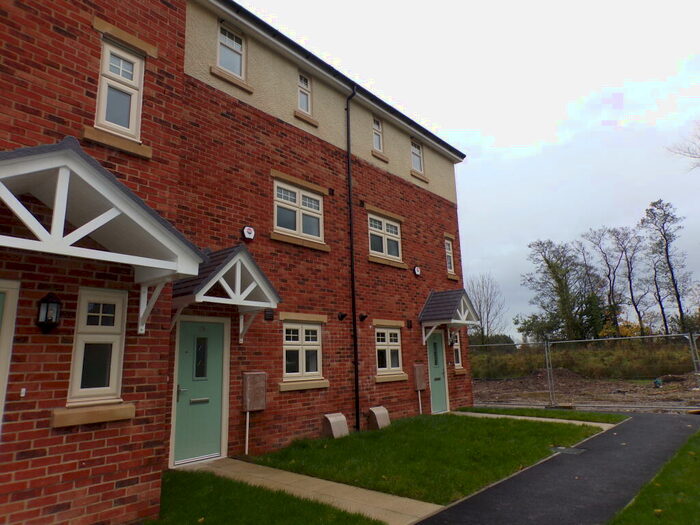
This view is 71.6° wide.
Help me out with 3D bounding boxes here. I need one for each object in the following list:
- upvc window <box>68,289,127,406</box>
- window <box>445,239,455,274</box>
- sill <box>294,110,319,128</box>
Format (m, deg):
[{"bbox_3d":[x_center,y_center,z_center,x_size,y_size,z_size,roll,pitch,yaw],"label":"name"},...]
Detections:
[{"bbox_3d":[-2.349,0.776,4.546,0.090,1.060,0.450,-11,-15,39],"label":"upvc window"},{"bbox_3d":[2.842,-0.131,14.076,0.080,1.005,0.475,-10,-14,38],"label":"window"},{"bbox_3d":[-0.924,-2.912,9.867,0.145,0.135,0.690,-10,-14,38],"label":"sill"}]

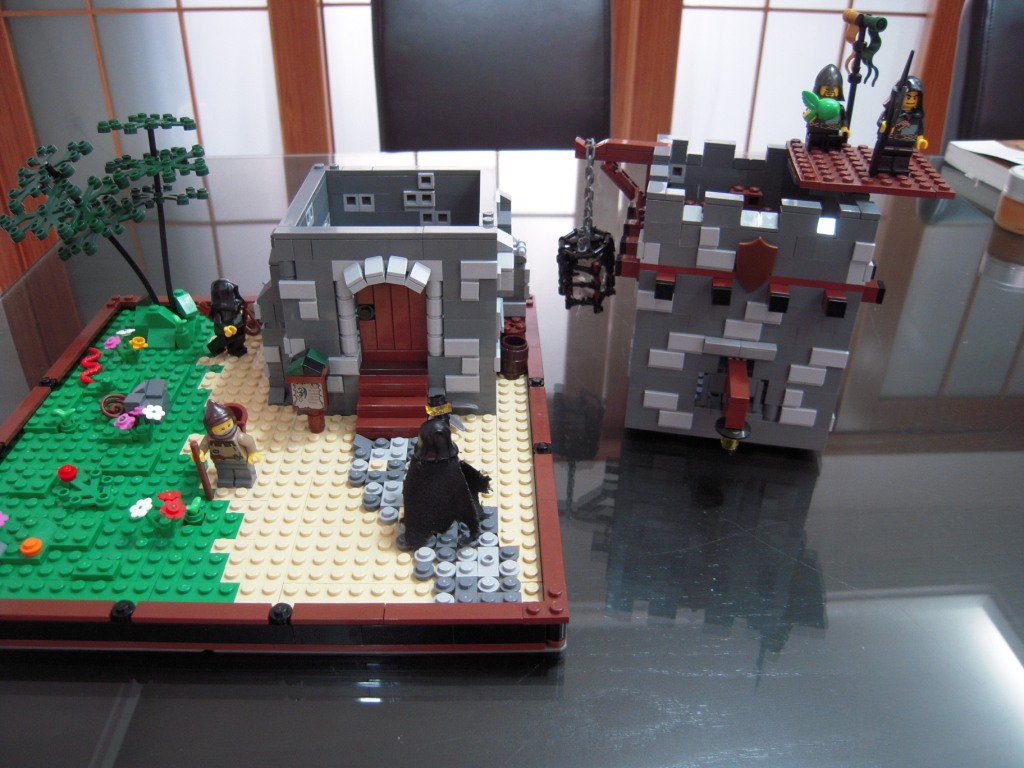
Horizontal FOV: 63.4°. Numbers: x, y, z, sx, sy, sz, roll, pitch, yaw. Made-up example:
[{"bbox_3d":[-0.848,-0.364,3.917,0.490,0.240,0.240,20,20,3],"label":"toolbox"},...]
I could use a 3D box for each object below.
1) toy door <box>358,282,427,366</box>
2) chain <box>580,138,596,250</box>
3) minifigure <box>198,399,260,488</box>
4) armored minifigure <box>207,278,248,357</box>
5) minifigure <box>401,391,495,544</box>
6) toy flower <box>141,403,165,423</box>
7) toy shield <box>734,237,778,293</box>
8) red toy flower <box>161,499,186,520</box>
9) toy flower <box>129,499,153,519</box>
[{"bbox_3d":[-0.055,-0.030,0.387,0.032,0.046,0.006,0,32,-2],"label":"toy door"},{"bbox_3d":[0.039,-0.098,0.431,0.006,0.060,0.006,7,32,9],"label":"chain"},{"bbox_3d":[-0.117,0.024,0.347,0.025,0.042,0.018,0,32,-2],"label":"minifigure"},{"bbox_3d":[-0.151,-0.035,0.443,0.018,0.043,0.021,17,35,25],"label":"armored minifigure"},{"bbox_3d":[-0.025,0.033,0.323,0.034,0.053,0.028,1,32,0],"label":"minifigure"},{"bbox_3d":[-0.162,0.013,0.374,0.010,0.004,0.010,47,38,-6],"label":"toy flower"},{"bbox_3d":[0.103,-0.051,0.354,0.017,0.026,0.005,7,32,9],"label":"toy shield"},{"bbox_3d":[-0.130,0.048,0.317,0.010,0.004,0.010,18,50,-23],"label":"red toy flower"},{"bbox_3d":[-0.142,0.048,0.317,0.010,0.004,0.010,-45,39,4],"label":"toy flower"}]

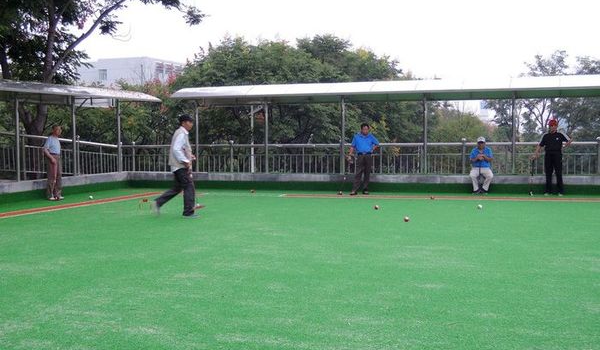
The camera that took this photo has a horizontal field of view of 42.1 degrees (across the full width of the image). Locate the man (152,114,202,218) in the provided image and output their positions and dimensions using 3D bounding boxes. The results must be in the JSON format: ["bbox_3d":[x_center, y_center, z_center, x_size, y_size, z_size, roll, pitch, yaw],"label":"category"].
[{"bbox_3d":[-2.019,-0.141,12.750,0.800,1.680,0.520,0,2,5],"label":"man"}]

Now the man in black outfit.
[{"bbox_3d":[5.622,-0.388,17.400,0.820,1.722,0.420,0,2,11],"label":"man in black outfit"}]

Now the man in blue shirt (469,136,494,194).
[{"bbox_3d":[4.235,-0.215,18.200,0.580,1.330,0.720,0,2,0],"label":"man in blue shirt"}]

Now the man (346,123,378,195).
[{"bbox_3d":[1.485,-0.374,18.300,0.700,1.677,0.420,0,2,7],"label":"man"}]

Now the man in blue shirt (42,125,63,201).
[{"bbox_3d":[-5.330,-0.264,16.900,0.400,1.634,0.500,1,3,35],"label":"man in blue shirt"}]

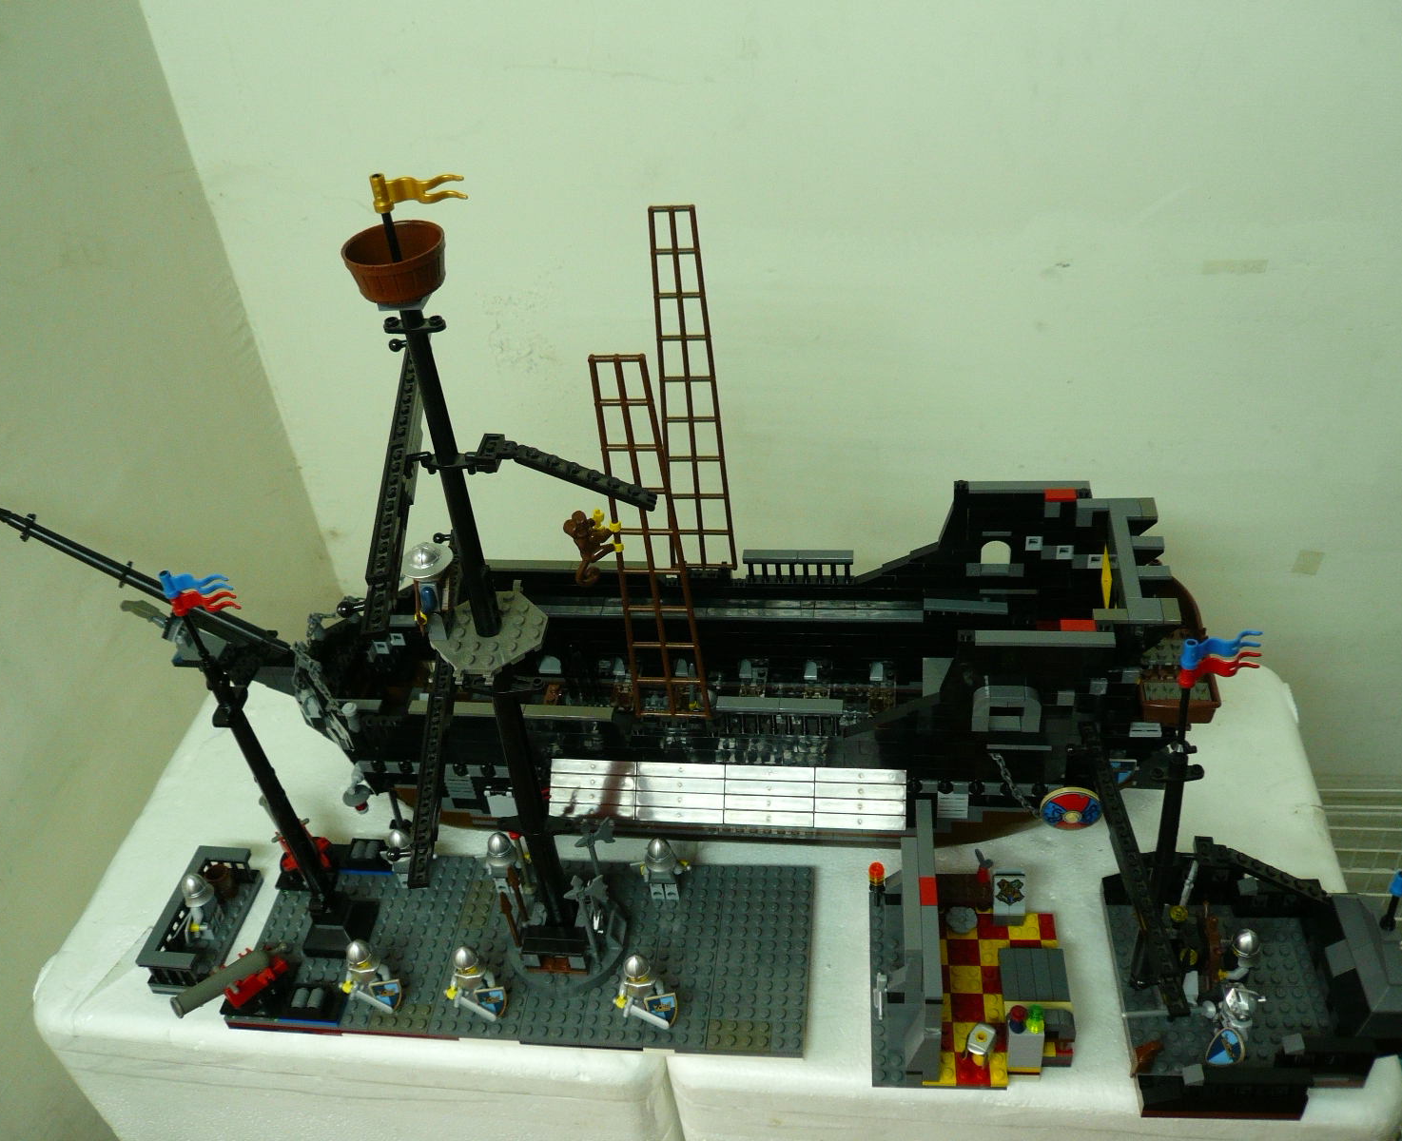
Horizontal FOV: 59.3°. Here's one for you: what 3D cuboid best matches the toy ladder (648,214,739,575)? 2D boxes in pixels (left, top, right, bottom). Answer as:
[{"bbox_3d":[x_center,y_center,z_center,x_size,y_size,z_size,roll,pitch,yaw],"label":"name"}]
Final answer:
[{"bbox_3d":[-0.007,-0.095,0.683,0.040,0.209,0.004,-1,27,8],"label":"toy ladder"}]

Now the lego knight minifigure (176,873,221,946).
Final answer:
[{"bbox_3d":[-0.275,0.184,0.678,0.019,0.044,0.024,5,39,14],"label":"lego knight minifigure"}]

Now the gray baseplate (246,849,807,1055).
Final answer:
[{"bbox_3d":[-0.094,0.204,0.667,0.304,0.009,0.112,0,38,8],"label":"gray baseplate"}]

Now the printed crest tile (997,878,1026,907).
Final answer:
[{"bbox_3d":[0.161,0.167,0.639,0.015,0.017,0.003,-2,18,9],"label":"printed crest tile"}]

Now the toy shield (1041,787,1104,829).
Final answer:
[{"bbox_3d":[0.191,0.123,0.634,0.033,0.033,0.006,-1,38,7],"label":"toy shield"}]

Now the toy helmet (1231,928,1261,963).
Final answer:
[{"bbox_3d":[0.261,0.180,0.590,0.015,0.013,0.015,14,44,29],"label":"toy helmet"}]

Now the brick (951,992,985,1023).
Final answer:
[{"bbox_3d":[0.134,0.220,0.617,0.016,0.005,0.016,-2,38,9],"label":"brick"}]

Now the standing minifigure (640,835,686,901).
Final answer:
[{"bbox_3d":[-0.020,0.162,0.673,0.025,0.043,0.018,0,38,8],"label":"standing minifigure"}]

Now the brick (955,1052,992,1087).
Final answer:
[{"bbox_3d":[0.131,0.240,0.592,0.016,0.005,0.016,-2,38,9],"label":"brick"}]

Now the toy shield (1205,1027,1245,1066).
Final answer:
[{"bbox_3d":[0.245,0.223,0.576,0.017,0.004,0.018,-19,64,15],"label":"toy shield"}]

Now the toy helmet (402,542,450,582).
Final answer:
[{"bbox_3d":[-0.113,-0.004,0.505,0.019,0.011,0.018,-9,38,-4],"label":"toy helmet"}]

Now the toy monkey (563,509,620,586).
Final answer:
[{"bbox_3d":[-0.053,-0.011,0.598,0.026,0.036,0.020,22,46,31],"label":"toy monkey"}]

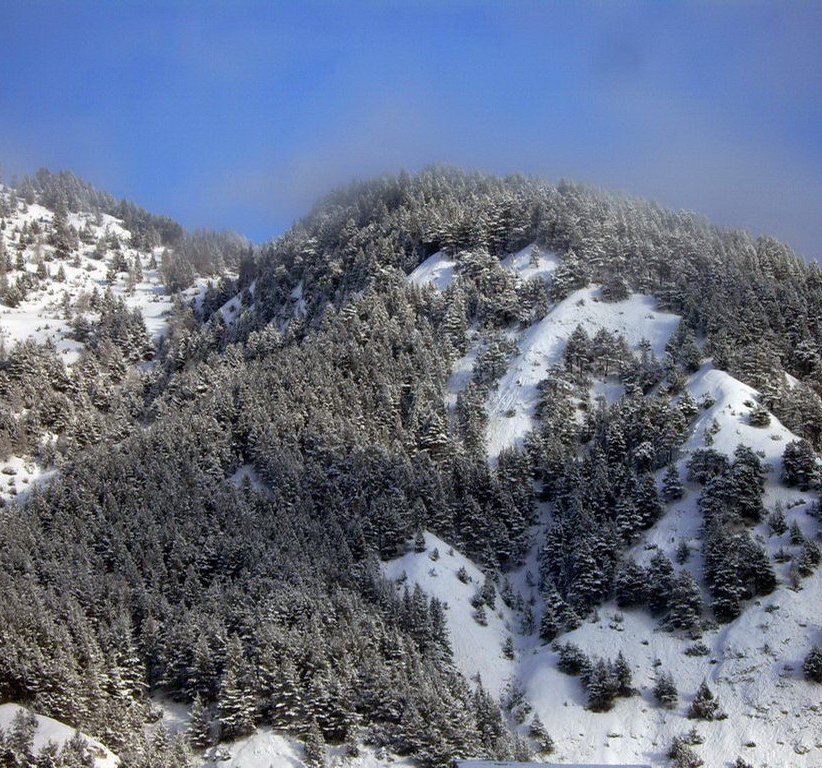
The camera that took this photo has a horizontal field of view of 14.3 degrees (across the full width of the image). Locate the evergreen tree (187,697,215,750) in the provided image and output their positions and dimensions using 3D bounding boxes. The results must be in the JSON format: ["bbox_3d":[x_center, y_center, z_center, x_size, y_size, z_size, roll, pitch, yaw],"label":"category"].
[{"bbox_3d":[-20.863,33.760,327.000,2.788,5.477,2.788,0,-8,0],"label":"evergreen tree"}]

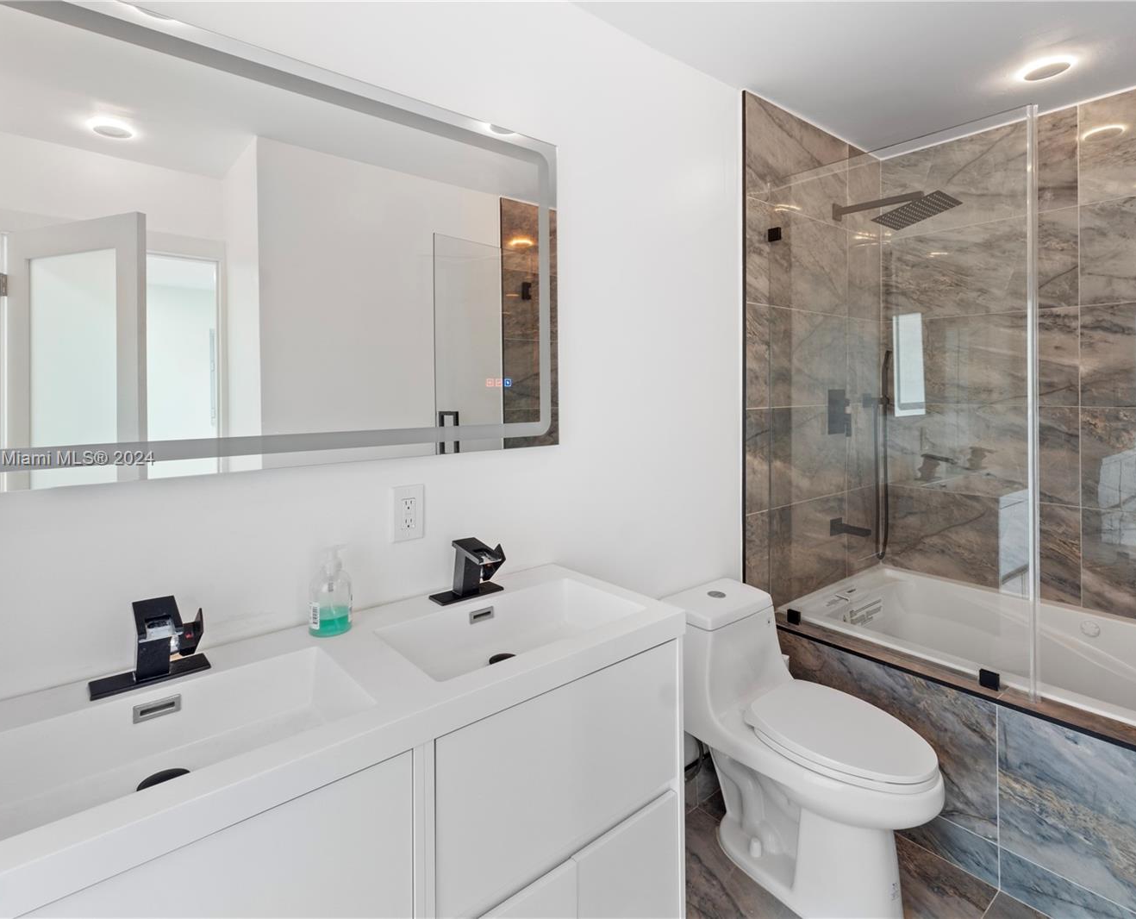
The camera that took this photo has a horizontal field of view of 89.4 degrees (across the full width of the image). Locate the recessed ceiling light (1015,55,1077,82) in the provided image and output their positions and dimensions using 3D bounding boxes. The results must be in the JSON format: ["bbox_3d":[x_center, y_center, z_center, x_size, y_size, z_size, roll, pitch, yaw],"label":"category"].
[{"bbox_3d":[1.681,-1.361,2.018,0.165,0.025,0.165,-4,6,-39],"label":"recessed ceiling light"}]

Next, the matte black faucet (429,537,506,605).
[{"bbox_3d":[-0.210,0.257,1.318,0.162,0.122,0.142,-4,6,-39],"label":"matte black faucet"}]

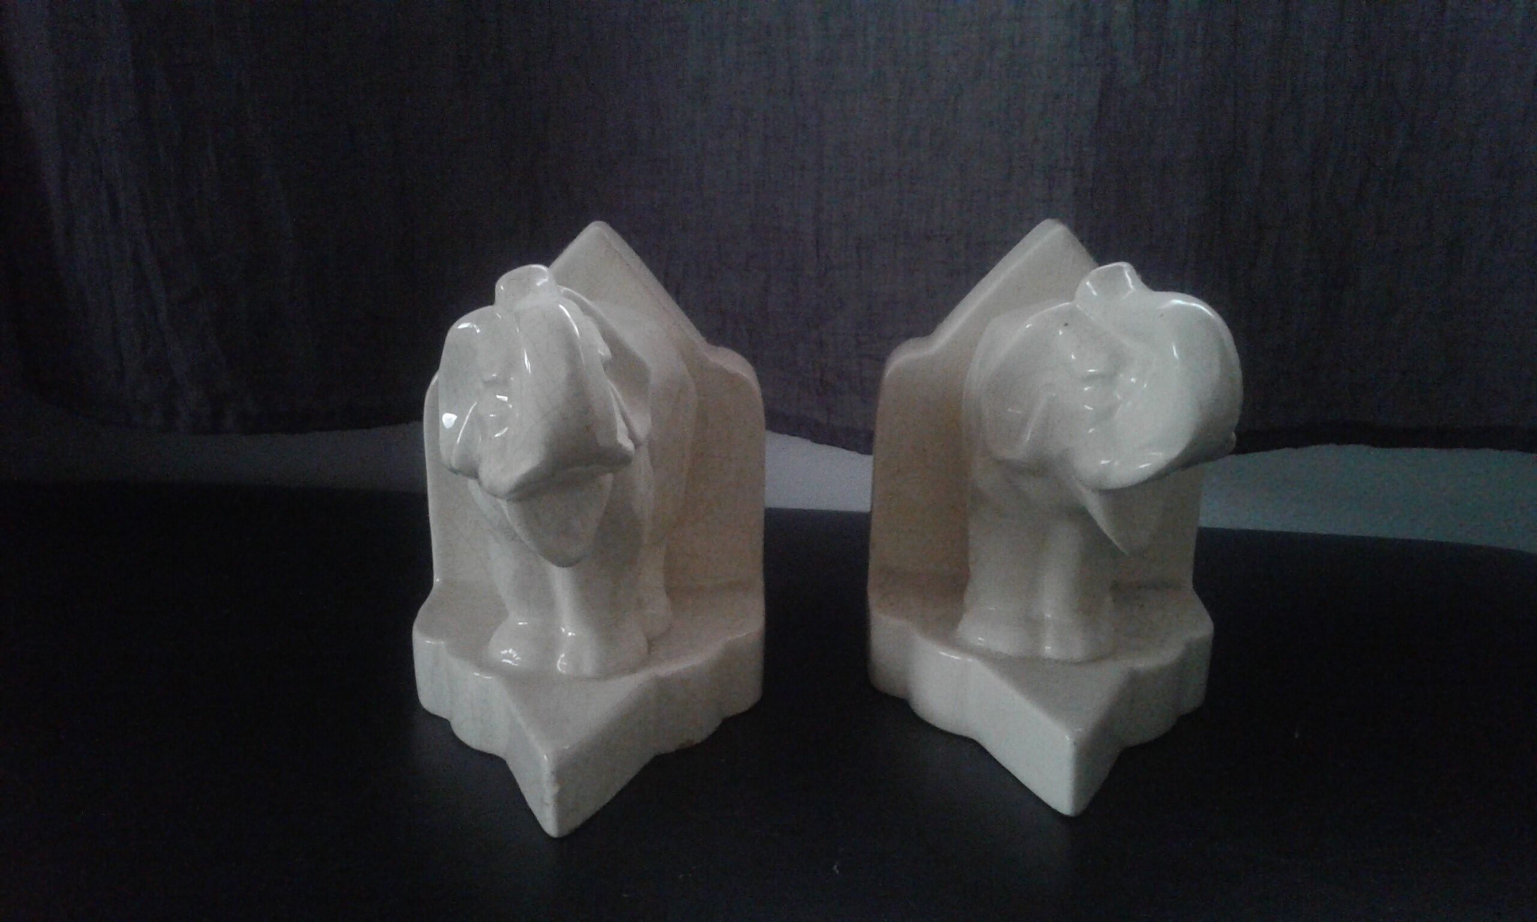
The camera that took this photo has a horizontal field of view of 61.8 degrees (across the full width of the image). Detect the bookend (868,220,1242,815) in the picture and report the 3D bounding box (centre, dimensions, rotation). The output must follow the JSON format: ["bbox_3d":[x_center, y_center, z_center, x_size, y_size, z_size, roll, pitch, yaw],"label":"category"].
[{"bbox_3d":[0.093,0.012,0.404,0.120,0.163,0.169,2,19,4],"label":"bookend"}]

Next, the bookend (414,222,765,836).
[{"bbox_3d":[-0.059,0.014,0.393,0.120,0.163,0.169,0,19,-1],"label":"bookend"}]

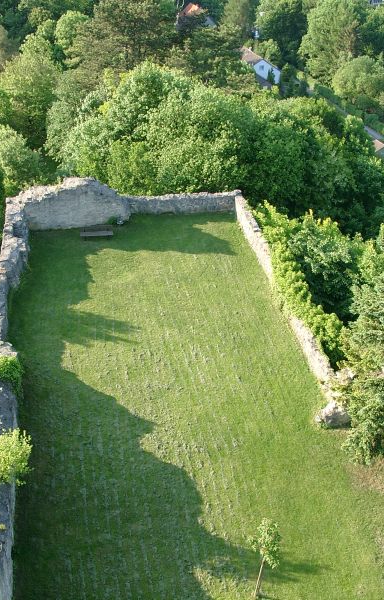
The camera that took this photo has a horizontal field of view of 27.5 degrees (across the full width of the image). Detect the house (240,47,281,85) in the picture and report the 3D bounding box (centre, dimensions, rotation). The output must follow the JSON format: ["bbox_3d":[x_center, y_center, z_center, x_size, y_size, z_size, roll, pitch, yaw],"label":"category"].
[{"bbox_3d":[16.574,-61.237,206.543,9.500,7.000,9.800,-11,38,-20],"label":"house"}]

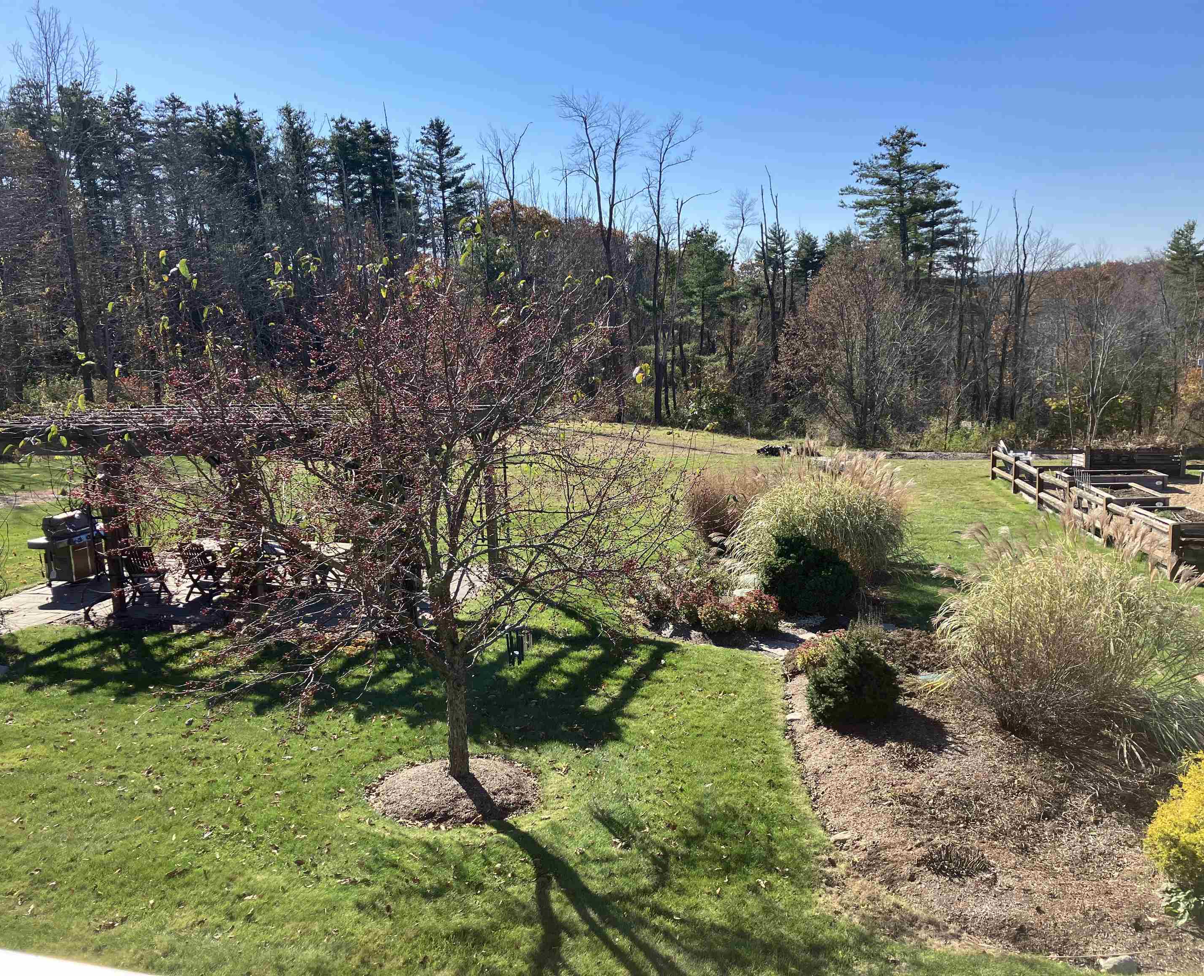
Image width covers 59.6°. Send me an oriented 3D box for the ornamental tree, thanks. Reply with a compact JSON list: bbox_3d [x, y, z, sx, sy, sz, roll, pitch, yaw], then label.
[{"bbox_3d":[-1.828,0.310,9.068,5.100,4.600,4.900,-1,9,0],"label":"ornamental tree"}]

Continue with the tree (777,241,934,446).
[{"bbox_3d":[10.174,-5.507,40.956,6.100,7.900,5.900,-1,9,0],"label":"tree"}]

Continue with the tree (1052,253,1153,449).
[{"bbox_3d":[19.086,-5.377,40.201,4.200,7.600,4.200,-1,9,0],"label":"tree"}]

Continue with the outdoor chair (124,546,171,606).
[{"bbox_3d":[-7.026,1.294,16.275,0.540,0.890,0.570,0,9,5],"label":"outdoor chair"}]

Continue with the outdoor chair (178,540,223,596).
[{"bbox_3d":[-6.233,1.249,16.389,0.540,0.890,0.570,2,10,22],"label":"outdoor chair"}]

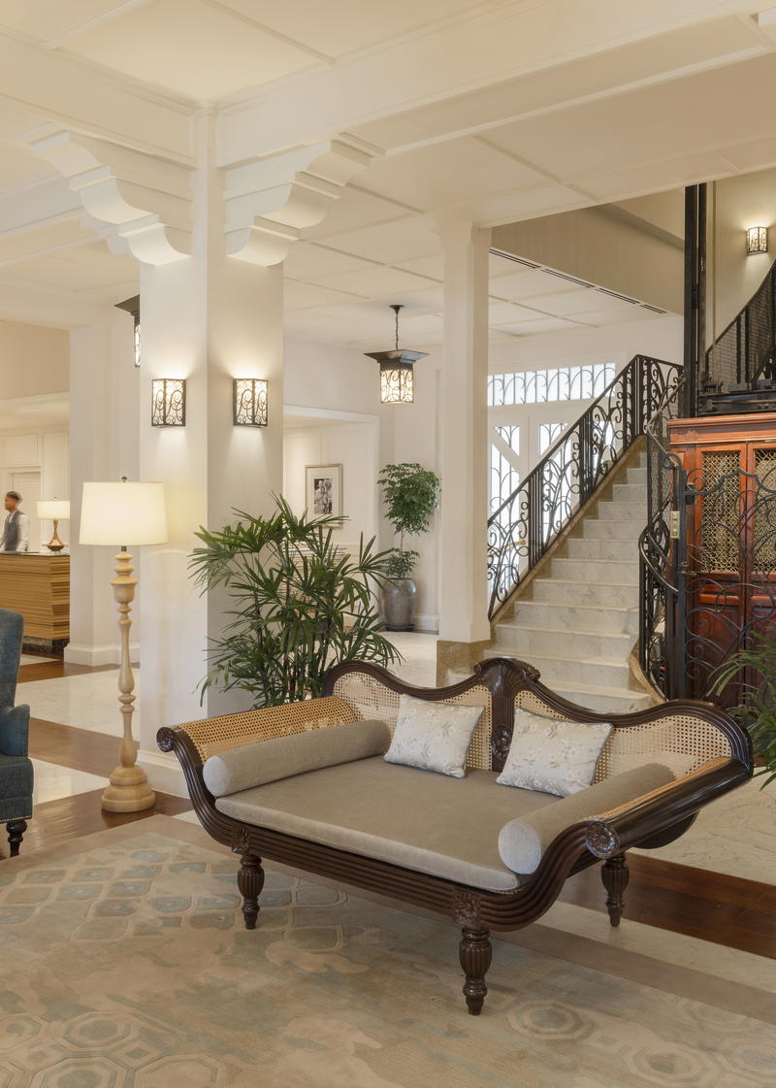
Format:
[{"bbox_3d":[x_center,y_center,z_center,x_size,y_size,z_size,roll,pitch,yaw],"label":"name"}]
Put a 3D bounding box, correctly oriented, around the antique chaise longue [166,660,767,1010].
[{"bbox_3d":[0.161,0.941,3.881,2.025,0.965,1.035,2,3,40],"label":"antique chaise longue"}]

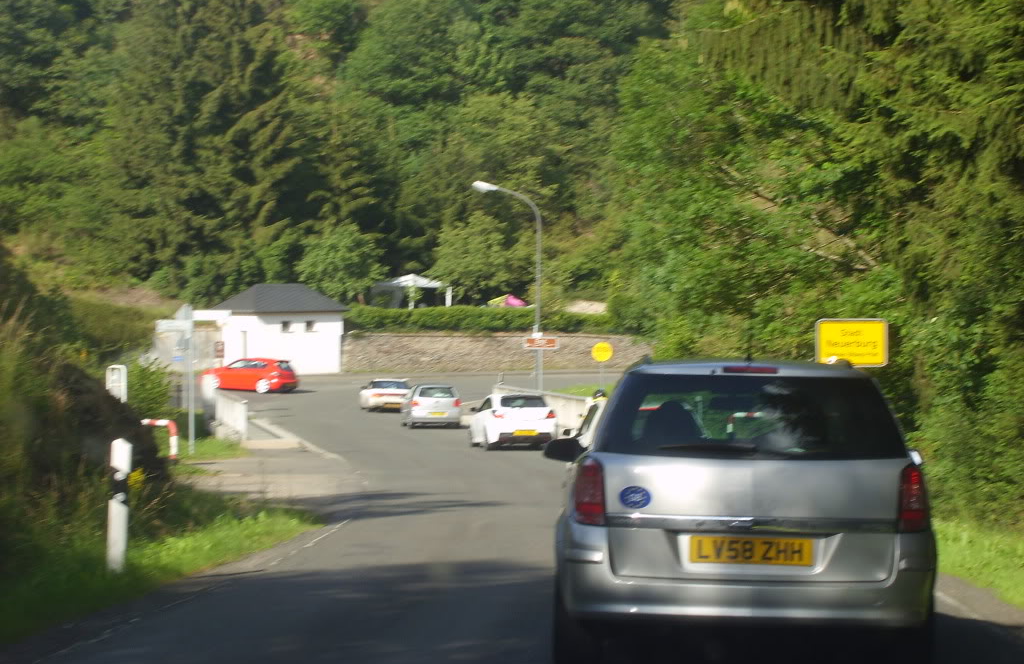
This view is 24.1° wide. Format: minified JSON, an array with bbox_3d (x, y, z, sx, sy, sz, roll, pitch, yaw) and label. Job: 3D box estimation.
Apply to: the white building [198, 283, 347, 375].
[{"bbox_3d":[-12.690,-0.130,132.000,3.800,5.100,7.400,0,0,40],"label":"white building"}]

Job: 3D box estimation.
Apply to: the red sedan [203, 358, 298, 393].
[{"bbox_3d":[-11.840,1.990,107.800,4.330,1.460,1.800,0,0,25],"label":"red sedan"}]

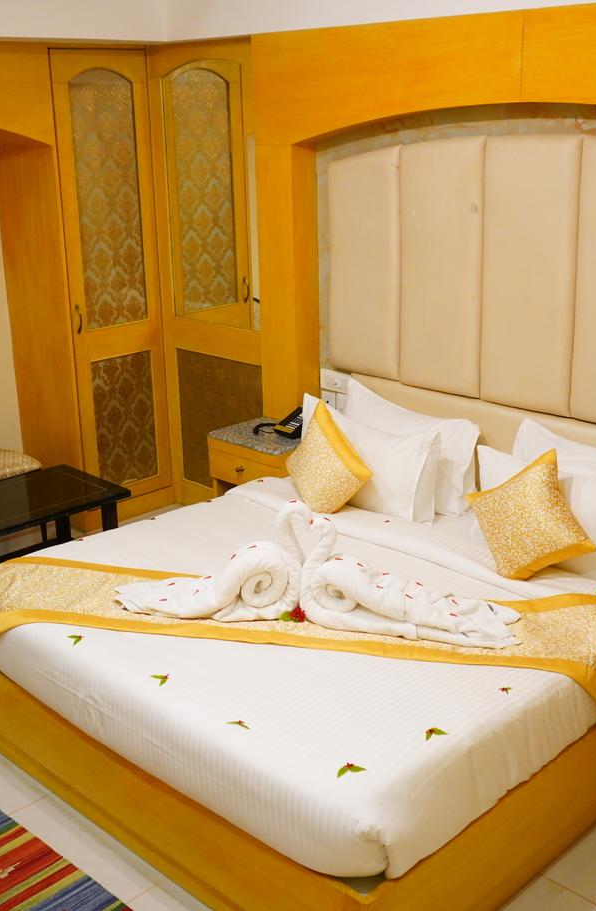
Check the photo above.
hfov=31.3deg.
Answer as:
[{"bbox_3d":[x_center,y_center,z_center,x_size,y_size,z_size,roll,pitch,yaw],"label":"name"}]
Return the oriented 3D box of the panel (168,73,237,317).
[{"bbox_3d":[-0.468,-1.300,5.375,0.030,1.230,0.460,-17,23,-42],"label":"panel"}]

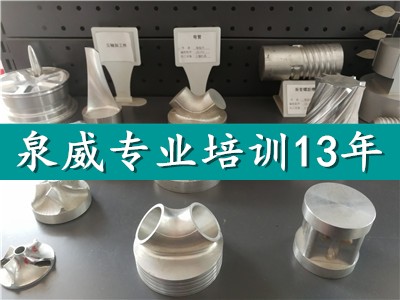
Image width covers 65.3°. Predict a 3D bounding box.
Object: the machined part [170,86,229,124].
[{"bbox_3d":[-0.007,-0.047,0.382,0.073,0.060,0.071,8,35,12],"label":"machined part"}]

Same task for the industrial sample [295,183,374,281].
[{"bbox_3d":[0.102,0.062,0.244,0.048,0.057,0.048,0,36,0],"label":"industrial sample"}]

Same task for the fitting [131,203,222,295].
[{"bbox_3d":[-0.017,0.066,0.242,0.070,0.054,0.070,0,36,0],"label":"fitting"}]

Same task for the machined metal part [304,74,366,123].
[{"bbox_3d":[0.155,-0.043,0.370,0.063,0.083,0.063,0,36,0],"label":"machined metal part"}]

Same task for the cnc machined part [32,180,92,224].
[{"bbox_3d":[-0.125,0.039,0.281,0.050,0.030,0.050,0,34,-1],"label":"cnc machined part"}]

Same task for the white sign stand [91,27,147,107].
[{"bbox_3d":[-0.118,-0.118,0.454,0.069,0.107,0.030,0,36,0],"label":"white sign stand"}]

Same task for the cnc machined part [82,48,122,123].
[{"bbox_3d":[-0.130,-0.076,0.396,0.052,0.105,0.052,0,36,0],"label":"cnc machined part"}]

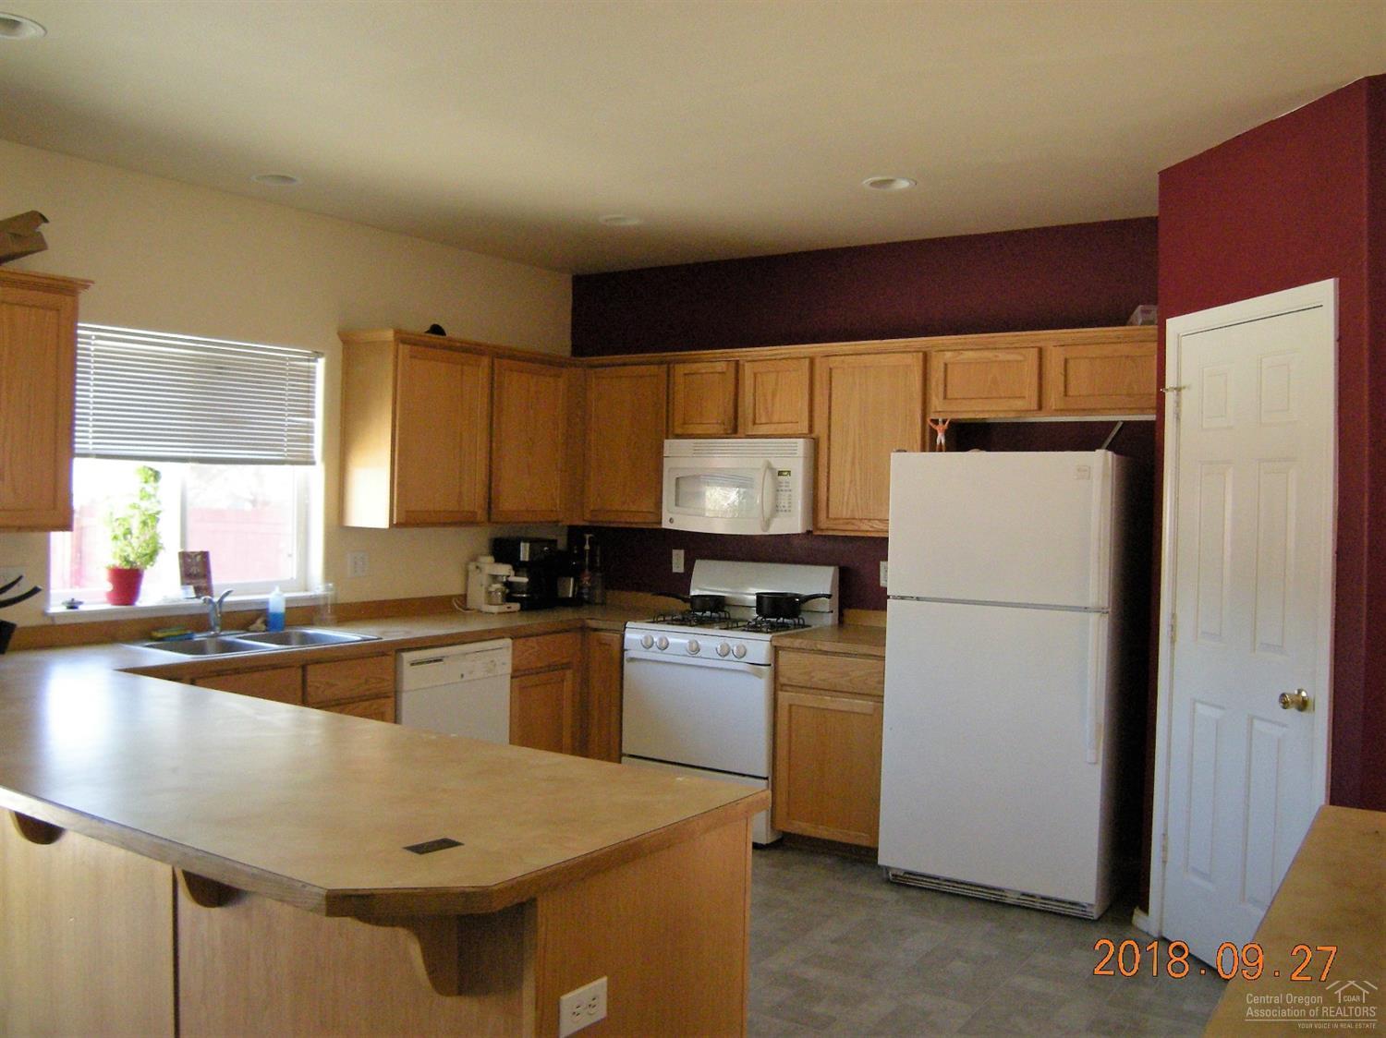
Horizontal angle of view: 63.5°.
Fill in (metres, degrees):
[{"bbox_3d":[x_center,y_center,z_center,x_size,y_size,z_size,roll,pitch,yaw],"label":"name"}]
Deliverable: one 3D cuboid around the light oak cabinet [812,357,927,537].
[{"bbox_3d":[0.826,-0.305,4.866,0.512,0.765,0.336,2,2,34],"label":"light oak cabinet"}]

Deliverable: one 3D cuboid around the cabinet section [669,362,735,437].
[{"bbox_3d":[0.132,-0.570,5.361,0.399,0.365,0.330,2,2,34],"label":"cabinet section"}]

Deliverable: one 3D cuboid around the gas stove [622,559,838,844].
[{"bbox_3d":[0.179,0.793,5.067,0.760,1.165,0.670,2,1,34],"label":"gas stove"}]

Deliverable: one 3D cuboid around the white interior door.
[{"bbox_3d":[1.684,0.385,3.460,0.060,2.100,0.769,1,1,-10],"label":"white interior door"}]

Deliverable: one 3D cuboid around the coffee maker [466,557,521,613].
[{"bbox_3d":[-0.934,0.309,5.340,0.210,0.265,0.160,2,2,26],"label":"coffee maker"}]

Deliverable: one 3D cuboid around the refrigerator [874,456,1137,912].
[{"bbox_3d":[1.241,0.576,4.366,0.791,1.656,0.710,2,2,29],"label":"refrigerator"}]

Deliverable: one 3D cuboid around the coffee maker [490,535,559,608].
[{"bbox_3d":[-0.792,0.272,5.579,0.240,0.335,0.290,3,2,44],"label":"coffee maker"}]

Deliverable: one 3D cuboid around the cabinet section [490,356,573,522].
[{"bbox_3d":[-0.897,-0.385,5.442,0.330,0.780,0.583,2,2,34],"label":"cabinet section"}]

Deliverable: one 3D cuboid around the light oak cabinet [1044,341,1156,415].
[{"bbox_3d":[1.637,-0.532,4.313,0.455,0.280,0.320,2,1,34],"label":"light oak cabinet"}]

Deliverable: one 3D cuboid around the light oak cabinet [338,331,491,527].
[{"bbox_3d":[-1.211,-0.381,4.978,0.346,0.821,0.599,2,2,34],"label":"light oak cabinet"}]

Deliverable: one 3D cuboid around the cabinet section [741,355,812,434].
[{"bbox_3d":[0.456,-0.557,5.140,0.381,0.365,0.330,2,2,34],"label":"cabinet section"}]

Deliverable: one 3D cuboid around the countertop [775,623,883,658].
[{"bbox_3d":[0.732,0.510,4.722,0.523,0.044,0.660,2,1,34],"label":"countertop"}]

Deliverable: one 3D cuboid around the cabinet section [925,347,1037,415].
[{"bbox_3d":[1.246,-0.555,4.601,0.474,0.295,0.330,2,2,34],"label":"cabinet section"}]

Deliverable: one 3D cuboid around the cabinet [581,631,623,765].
[{"bbox_3d":[-0.234,0.921,5.422,0.302,0.850,0.620,2,2,34],"label":"cabinet"}]

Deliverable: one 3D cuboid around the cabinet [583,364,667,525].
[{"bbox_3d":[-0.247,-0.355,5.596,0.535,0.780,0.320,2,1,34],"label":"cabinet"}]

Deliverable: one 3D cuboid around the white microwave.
[{"bbox_3d":[0.278,-0.151,5.183,0.757,0.423,0.410,2,1,34],"label":"white microwave"}]

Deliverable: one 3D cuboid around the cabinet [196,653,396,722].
[{"bbox_3d":[-1.640,0.879,4.122,0.610,0.780,0.880,2,1,34],"label":"cabinet"}]

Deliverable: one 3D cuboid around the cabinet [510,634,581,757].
[{"bbox_3d":[-0.914,0.881,5.188,0.610,0.780,0.460,2,1,34],"label":"cabinet"}]

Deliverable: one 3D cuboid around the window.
[{"bbox_3d":[-1.924,-0.189,4.318,0.110,1.000,1.100,2,1,34],"label":"window"}]

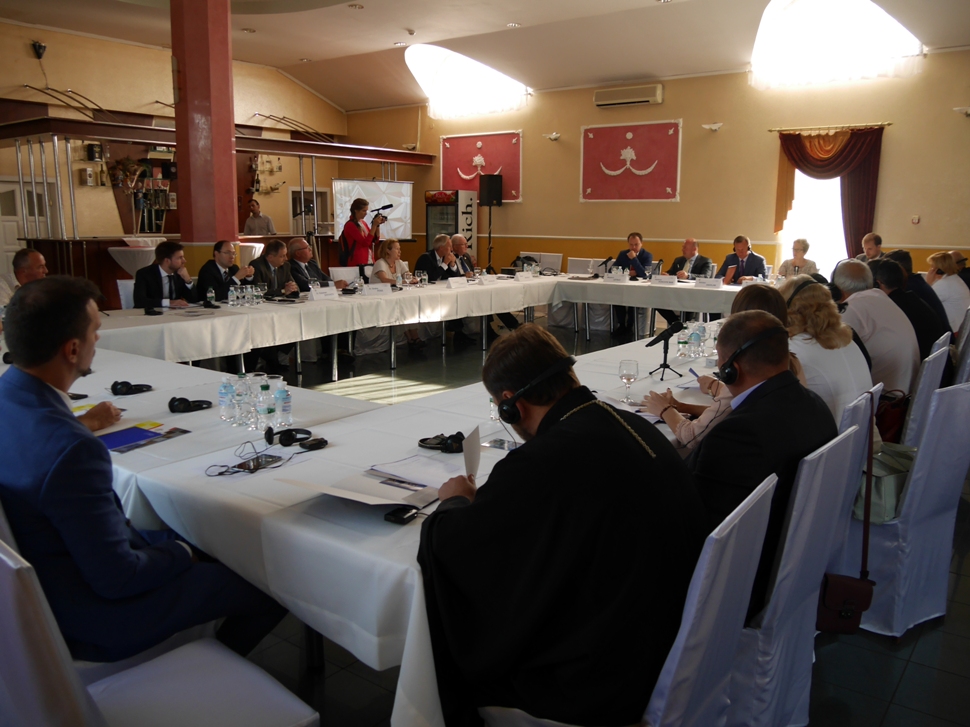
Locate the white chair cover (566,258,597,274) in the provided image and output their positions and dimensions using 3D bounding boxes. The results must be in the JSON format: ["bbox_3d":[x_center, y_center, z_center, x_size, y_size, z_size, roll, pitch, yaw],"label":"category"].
[{"bbox_3d":[1.238,-1.016,11.247,0.440,0.955,0.520,8,13,36],"label":"white chair cover"}]

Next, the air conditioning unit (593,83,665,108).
[{"bbox_3d":[1.972,-3.656,10.767,0.963,0.235,0.200,8,13,36],"label":"air conditioning unit"}]

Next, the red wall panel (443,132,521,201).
[{"bbox_3d":[-0.082,-3.196,12.864,1.650,1.110,0.050,8,13,36],"label":"red wall panel"}]

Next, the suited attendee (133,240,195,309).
[{"bbox_3d":[-2.745,-0.412,6.762,0.740,1.247,0.540,9,14,37],"label":"suited attendee"}]

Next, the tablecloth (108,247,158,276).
[{"bbox_3d":[-3.758,-0.709,8.625,0.720,1.115,0.720,8,13,36],"label":"tablecloth"}]

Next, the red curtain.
[{"bbox_3d":[4.079,-1.600,9.480,1.149,2.391,0.200,8,13,36],"label":"red curtain"}]

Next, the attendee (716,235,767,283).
[{"bbox_3d":[3.053,-0.887,9.363,0.580,1.257,0.780,7,13,33],"label":"attendee"}]

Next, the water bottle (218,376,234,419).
[{"bbox_3d":[-1.031,0.127,3.124,0.062,0.165,0.062,9,14,37],"label":"water bottle"}]

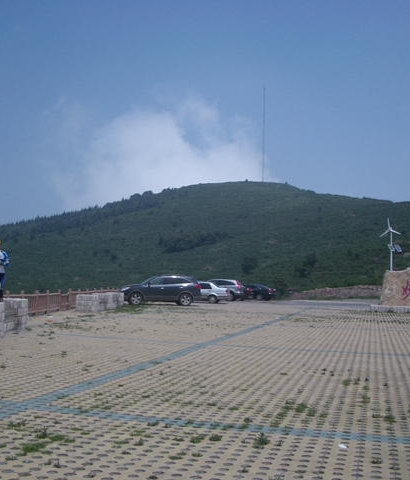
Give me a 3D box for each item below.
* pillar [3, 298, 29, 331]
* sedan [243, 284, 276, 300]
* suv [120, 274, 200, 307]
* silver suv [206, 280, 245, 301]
[{"bbox_3d":[-5.496,2.116,18.368,0.770,0.830,0.780,1,-4,-3],"label":"pillar"},{"bbox_3d":[4.002,4.619,57.354,4.750,1.450,1.800,-1,-4,30],"label":"sedan"},{"bbox_3d":[-2.536,2.942,38.187,4.820,1.740,1.920,2,-4,-4],"label":"suv"},{"bbox_3d":[1.019,3.891,50.535,4.520,1.680,1.820,0,-4,20],"label":"silver suv"}]

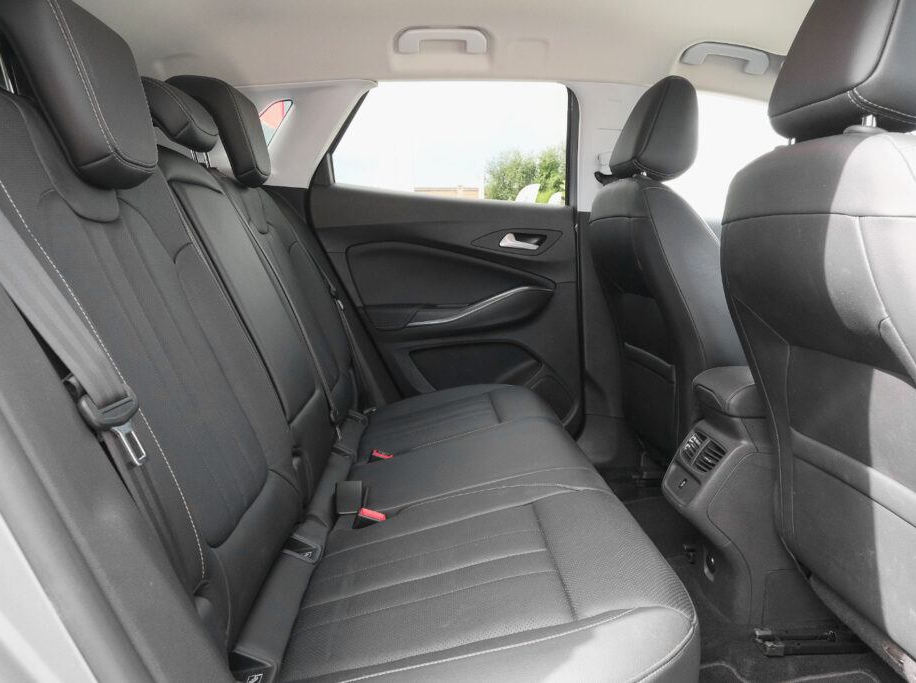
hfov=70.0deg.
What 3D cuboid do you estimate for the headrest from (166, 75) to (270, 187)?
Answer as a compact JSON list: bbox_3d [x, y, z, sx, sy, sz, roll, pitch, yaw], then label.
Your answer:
[{"bbox_3d":[-0.495,-0.433,1.427,0.145,0.235,0.245,-15,10,1],"label":"headrest"}]

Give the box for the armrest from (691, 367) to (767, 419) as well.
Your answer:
[{"bbox_3d":[0.608,0.086,1.202,0.300,0.070,0.165,0,10,-2],"label":"armrest"}]

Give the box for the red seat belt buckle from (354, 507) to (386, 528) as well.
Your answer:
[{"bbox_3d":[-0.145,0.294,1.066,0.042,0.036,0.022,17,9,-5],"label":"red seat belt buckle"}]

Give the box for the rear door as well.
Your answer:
[{"bbox_3d":[-0.025,-0.168,1.858,0.820,1.060,0.200,0,10,-2],"label":"rear door"}]

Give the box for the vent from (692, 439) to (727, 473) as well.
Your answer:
[{"bbox_3d":[0.470,0.211,1.188,0.025,0.062,0.060,34,7,-7],"label":"vent"}]

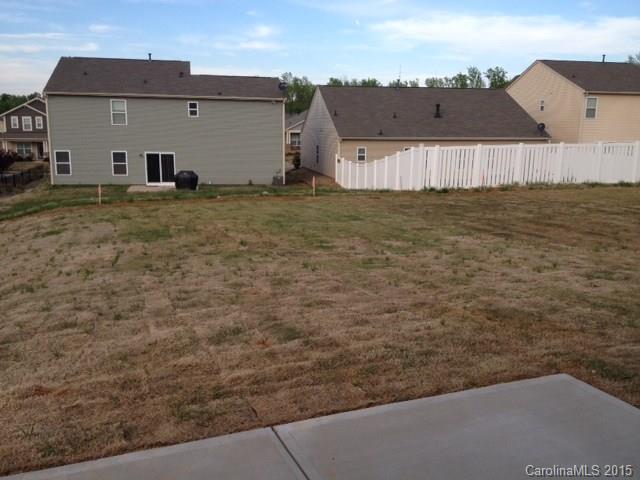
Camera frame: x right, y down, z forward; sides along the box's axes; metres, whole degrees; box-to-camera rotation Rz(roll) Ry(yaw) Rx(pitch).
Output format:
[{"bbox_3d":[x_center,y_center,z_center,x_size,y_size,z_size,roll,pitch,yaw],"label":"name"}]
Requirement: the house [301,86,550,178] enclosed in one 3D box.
[{"bbox_3d":[7.239,-8.697,51.518,15.240,6.690,15.650,-1,10,-11],"label":"house"}]

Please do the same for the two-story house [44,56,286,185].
[{"bbox_3d":[-11.191,-9.118,48.982,15.500,8.690,12.970,-1,10,-11],"label":"two-story house"}]

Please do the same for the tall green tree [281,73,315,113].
[{"bbox_3d":[-3.684,-20.894,109.207,7.000,14.000,7.000,-1,10,-11],"label":"tall green tree"}]

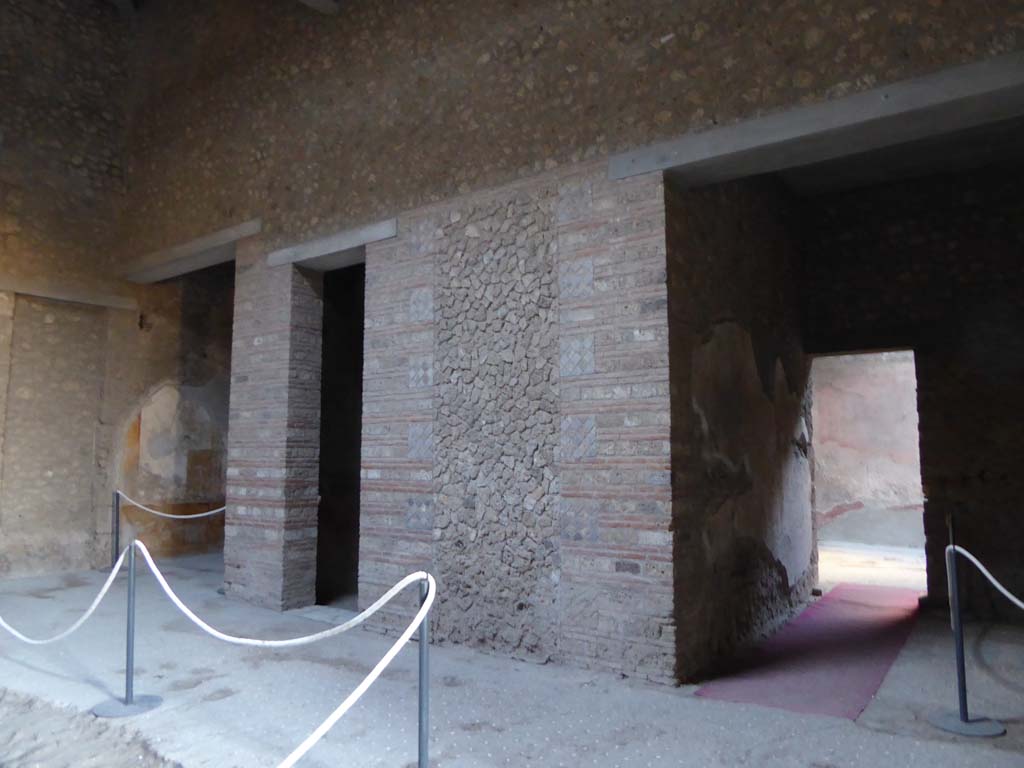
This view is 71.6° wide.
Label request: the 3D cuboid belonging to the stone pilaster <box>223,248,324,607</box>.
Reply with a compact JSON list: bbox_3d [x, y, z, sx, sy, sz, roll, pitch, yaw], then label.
[{"bbox_3d":[-2.500,0.332,7.487,0.990,3.832,0.402,-4,-7,36],"label":"stone pilaster"}]

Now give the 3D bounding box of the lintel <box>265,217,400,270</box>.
[{"bbox_3d":[-1.659,-1.326,7.041,1.882,0.167,0.421,-4,-7,36],"label":"lintel"}]

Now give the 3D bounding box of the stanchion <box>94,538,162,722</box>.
[{"bbox_3d":[-2.349,1.478,4.380,0.392,0.975,0.392,-4,-7,36],"label":"stanchion"}]

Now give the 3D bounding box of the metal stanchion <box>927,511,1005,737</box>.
[{"bbox_3d":[2.562,1.422,4.051,0.395,1.000,0.402,-4,-7,36],"label":"metal stanchion"}]

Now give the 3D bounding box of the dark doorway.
[{"bbox_3d":[-1.662,0.479,6.873,1.068,3.420,0.412,-4,-7,36],"label":"dark doorway"}]

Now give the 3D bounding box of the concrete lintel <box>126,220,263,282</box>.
[{"bbox_3d":[-3.710,-1.583,8.561,2.911,0.167,0.441,-4,-7,36],"label":"concrete lintel"}]

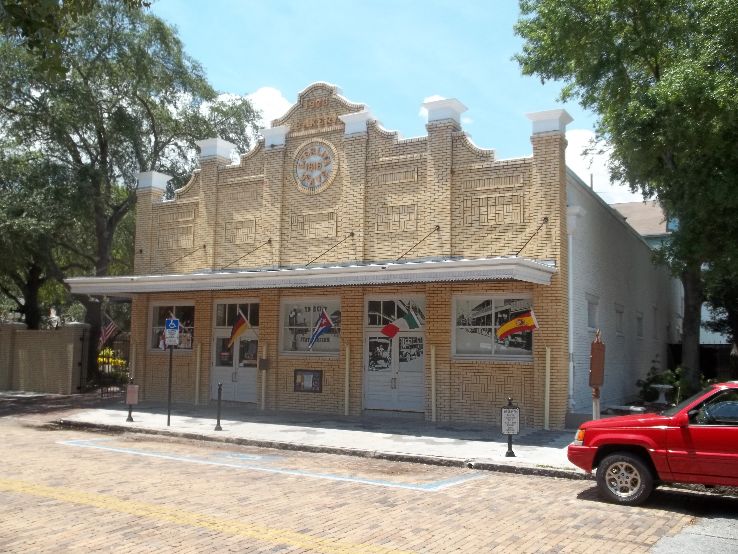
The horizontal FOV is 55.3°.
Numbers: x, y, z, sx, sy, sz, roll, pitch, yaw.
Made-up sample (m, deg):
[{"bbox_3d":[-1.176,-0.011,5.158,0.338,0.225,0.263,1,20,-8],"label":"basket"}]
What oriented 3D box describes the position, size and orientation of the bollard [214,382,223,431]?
[{"bbox_3d":[-3.304,2.859,15.569,0.165,1.050,0.165,-3,-7,29],"label":"bollard"}]

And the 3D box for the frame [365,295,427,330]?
[{"bbox_3d":[0.691,0.941,18.705,1.843,0.920,0.133,-2,-7,30],"label":"frame"}]

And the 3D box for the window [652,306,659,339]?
[{"bbox_3d":[12.634,2.039,31.050,0.150,1.420,1.250,-2,-7,29],"label":"window"}]

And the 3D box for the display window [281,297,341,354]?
[{"bbox_3d":[-1.669,1.404,19.988,2.061,1.619,0.133,-2,-7,30],"label":"display window"}]

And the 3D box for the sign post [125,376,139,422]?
[{"bbox_3d":[-5.771,2.971,17.107,0.310,1.080,0.150,-1,-6,15],"label":"sign post"}]

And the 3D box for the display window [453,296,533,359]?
[{"bbox_3d":[3.024,1.236,17.304,2.123,1.645,0.133,-2,-7,30],"label":"display window"}]

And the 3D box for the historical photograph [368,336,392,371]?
[{"bbox_3d":[0.312,2.028,18.589,0.696,0.875,0.030,-3,-7,29],"label":"historical photograph"}]

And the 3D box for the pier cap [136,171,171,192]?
[{"bbox_3d":[-7.224,-3.135,23.490,0.905,0.513,0.885,-3,-7,29],"label":"pier cap"}]

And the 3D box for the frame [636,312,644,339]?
[{"bbox_3d":[10.287,1.847,26.756,0.160,1.020,1.500,-3,-7,29],"label":"frame"}]

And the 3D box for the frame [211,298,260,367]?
[{"bbox_3d":[-3.982,1.671,21.075,1.809,2.069,0.130,-3,-7,29],"label":"frame"}]

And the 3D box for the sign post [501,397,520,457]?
[{"bbox_3d":[2.459,2.580,12.174,0.311,0.990,0.173,-2,-7,30],"label":"sign post"}]

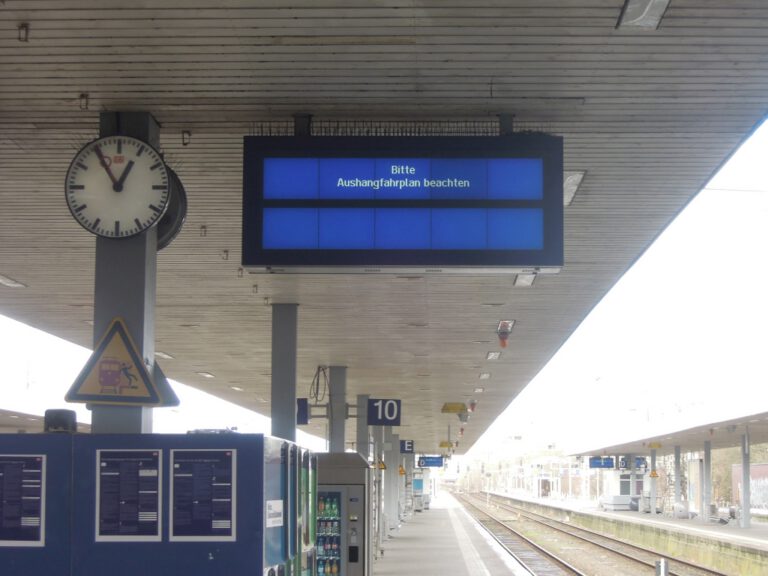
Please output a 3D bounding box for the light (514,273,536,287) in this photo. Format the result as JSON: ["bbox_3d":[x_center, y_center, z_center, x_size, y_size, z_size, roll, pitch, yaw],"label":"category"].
[{"bbox_3d":[1.521,-0.117,18.418,0.230,0.080,1.450,0,-7,2],"label":"light"}]

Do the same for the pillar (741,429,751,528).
[{"bbox_3d":[16.436,8.770,77.521,0.300,4.230,0.300,0,-7,2],"label":"pillar"}]

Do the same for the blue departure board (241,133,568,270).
[{"bbox_3d":[0.123,-0.498,10.385,1.920,0.796,0.360,0,-7,2],"label":"blue departure board"}]

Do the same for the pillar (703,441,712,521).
[{"bbox_3d":[16.816,10.041,88.743,0.300,4.140,0.300,0,-7,2],"label":"pillar"}]

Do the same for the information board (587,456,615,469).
[{"bbox_3d":[16.957,13.660,133.016,1.920,0.790,0.360,0,-7,2],"label":"information board"}]

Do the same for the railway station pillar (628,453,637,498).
[{"bbox_3d":[17.878,13.919,122.504,0.300,4.183,0.300,0,-7,2],"label":"railway station pillar"}]

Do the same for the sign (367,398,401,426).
[{"bbox_3d":[0.013,2.366,32.357,0.626,0.499,0.100,0,-7,2],"label":"sign"}]

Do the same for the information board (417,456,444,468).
[{"bbox_3d":[3.727,13.614,133.446,1.920,0.790,0.360,0,-7,2],"label":"information board"}]

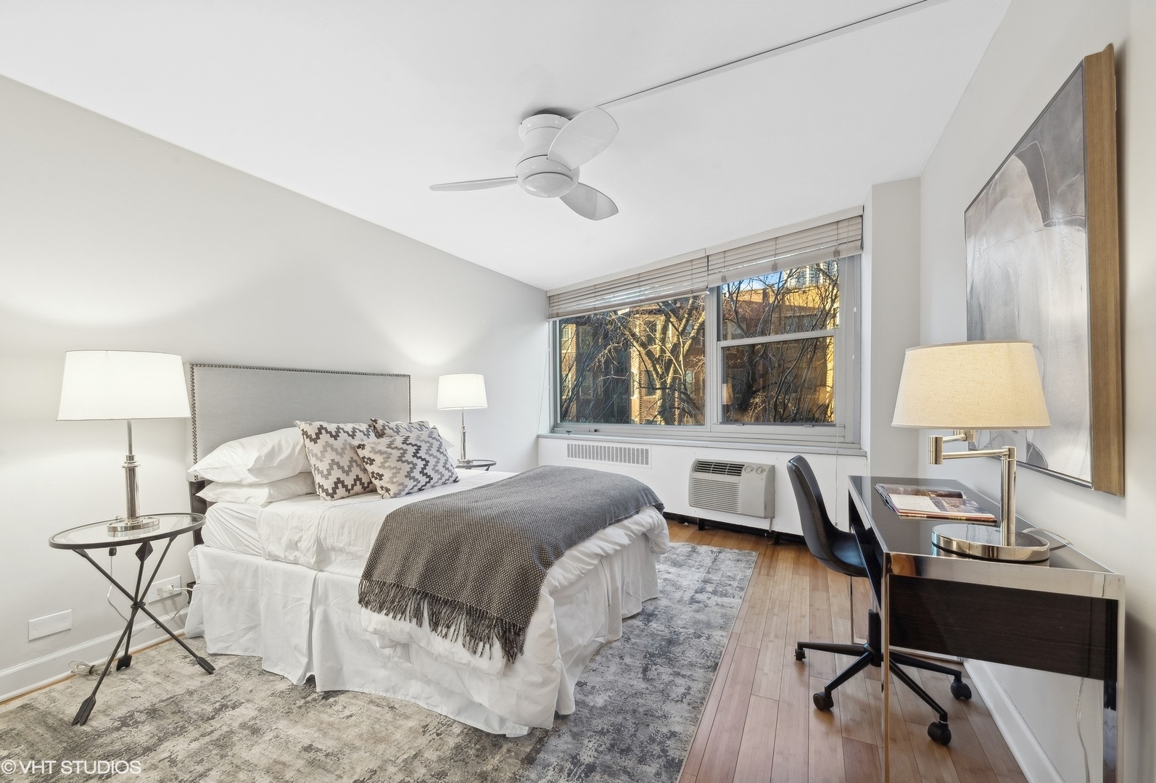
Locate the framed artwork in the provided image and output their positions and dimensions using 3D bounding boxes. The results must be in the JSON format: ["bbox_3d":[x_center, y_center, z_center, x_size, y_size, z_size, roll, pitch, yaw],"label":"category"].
[{"bbox_3d":[1.269,-0.233,1.306,0.048,0.899,0.839,-1,-1,27],"label":"framed artwork"}]

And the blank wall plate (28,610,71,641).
[{"bbox_3d":[-2.195,0.974,1.901,0.009,0.079,0.121,-1,-1,27],"label":"blank wall plate"}]

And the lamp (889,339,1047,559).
[{"bbox_3d":[0.938,0.129,1.075,0.285,0.491,0.325,-2,-1,27],"label":"lamp"}]

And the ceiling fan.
[{"bbox_3d":[-0.145,-1.131,2.339,1.026,0.353,0.992,-2,-1,27],"label":"ceiling fan"}]

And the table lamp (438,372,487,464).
[{"bbox_3d":[-0.905,0.208,3.575,0.380,0.705,0.380,-1,-1,0],"label":"table lamp"}]

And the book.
[{"bbox_3d":[1.157,0.364,1.511,0.245,0.034,0.467,-2,-1,27],"label":"book"}]

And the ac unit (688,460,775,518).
[{"bbox_3d":[1.186,0.767,3.611,0.110,0.395,0.680,0,-1,-45],"label":"ac unit"}]

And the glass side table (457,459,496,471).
[{"bbox_3d":[-0.908,0.907,3.682,0.490,0.650,0.490,-2,-1,27],"label":"glass side table"}]

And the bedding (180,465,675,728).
[{"bbox_3d":[-0.713,0.846,2.501,1.995,0.718,1.459,-2,-1,27],"label":"bedding"}]

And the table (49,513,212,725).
[{"bbox_3d":[-1.827,0.890,1.886,0.490,0.650,0.490,-2,-1,27],"label":"table"}]

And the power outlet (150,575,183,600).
[{"bbox_3d":[-2.023,0.969,2.239,0.012,0.083,0.125,-1,-1,27],"label":"power outlet"}]

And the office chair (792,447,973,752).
[{"bbox_3d":[1.151,0.724,1.783,0.600,0.868,0.560,-1,-1,34],"label":"office chair"}]

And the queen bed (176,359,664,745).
[{"bbox_3d":[-0.748,0.520,2.516,2.052,1.371,1.459,-2,-1,27],"label":"queen bed"}]

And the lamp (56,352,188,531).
[{"bbox_3d":[-1.810,0.198,1.850,0.380,0.705,0.380,-1,-1,27],"label":"lamp"}]

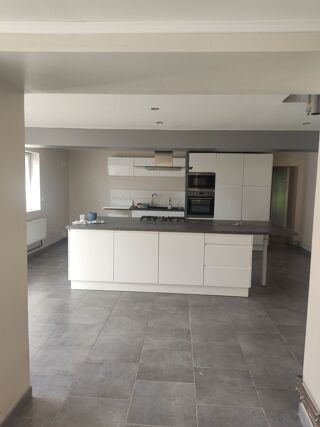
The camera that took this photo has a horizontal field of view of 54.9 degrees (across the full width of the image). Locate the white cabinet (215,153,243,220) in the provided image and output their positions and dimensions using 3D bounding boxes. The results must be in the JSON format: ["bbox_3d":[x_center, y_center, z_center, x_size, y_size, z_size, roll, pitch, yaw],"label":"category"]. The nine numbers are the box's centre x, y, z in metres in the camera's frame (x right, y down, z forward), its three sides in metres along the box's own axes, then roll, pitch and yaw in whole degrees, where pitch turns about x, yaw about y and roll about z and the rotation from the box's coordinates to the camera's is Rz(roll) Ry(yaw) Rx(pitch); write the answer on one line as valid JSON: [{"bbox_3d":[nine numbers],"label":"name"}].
[{"bbox_3d":[1.565,-0.260,7.250,0.605,2.180,0.600,2,5,4],"label":"white cabinet"}]

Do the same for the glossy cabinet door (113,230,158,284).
[{"bbox_3d":[-0.317,0.578,4.059,0.594,0.696,0.022,1,6,4],"label":"glossy cabinet door"}]

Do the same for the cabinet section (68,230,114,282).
[{"bbox_3d":[-0.915,0.565,4.125,0.597,0.700,0.025,2,5,4],"label":"cabinet section"}]

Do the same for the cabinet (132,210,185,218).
[{"bbox_3d":[-0.029,0.321,7.413,1.200,0.780,0.600,2,5,4],"label":"cabinet"}]

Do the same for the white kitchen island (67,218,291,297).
[{"bbox_3d":[0.257,0.587,4.601,2.960,0.873,1.220,1,6,4],"label":"white kitchen island"}]

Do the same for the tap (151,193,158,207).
[{"bbox_3d":[-0.121,-0.290,7.426,0.055,0.350,0.210,-2,6,-33],"label":"tap"}]

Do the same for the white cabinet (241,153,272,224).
[{"bbox_3d":[2.149,-0.272,7.114,0.612,2.103,0.600,1,6,4],"label":"white cabinet"}]

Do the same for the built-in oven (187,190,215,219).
[{"bbox_3d":[0.940,-0.209,7.163,0.597,0.594,0.550,1,6,4],"label":"built-in oven"}]

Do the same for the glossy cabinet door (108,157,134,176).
[{"bbox_3d":[-0.911,-1.104,7.194,0.595,0.424,0.022,1,5,4],"label":"glossy cabinet door"}]

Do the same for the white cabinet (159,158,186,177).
[{"bbox_3d":[0.306,-1.074,7.302,0.600,0.420,0.350,1,6,4],"label":"white cabinet"}]

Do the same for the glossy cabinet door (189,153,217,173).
[{"bbox_3d":[0.961,-1.135,6.931,0.600,0.410,0.025,2,5,4],"label":"glossy cabinet door"}]

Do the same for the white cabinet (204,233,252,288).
[{"bbox_3d":[0.898,0.582,4.256,0.600,0.696,0.580,1,6,4],"label":"white cabinet"}]

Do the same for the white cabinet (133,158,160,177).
[{"bbox_3d":[-0.293,-1.089,7.327,0.599,0.417,0.350,1,6,4],"label":"white cabinet"}]

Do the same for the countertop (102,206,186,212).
[{"bbox_3d":[-0.340,-0.107,7.282,1.850,0.042,0.620,1,6,4],"label":"countertop"}]

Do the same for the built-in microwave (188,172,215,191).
[{"bbox_3d":[0.958,-0.728,7.157,0.595,0.410,0.420,2,5,4],"label":"built-in microwave"}]

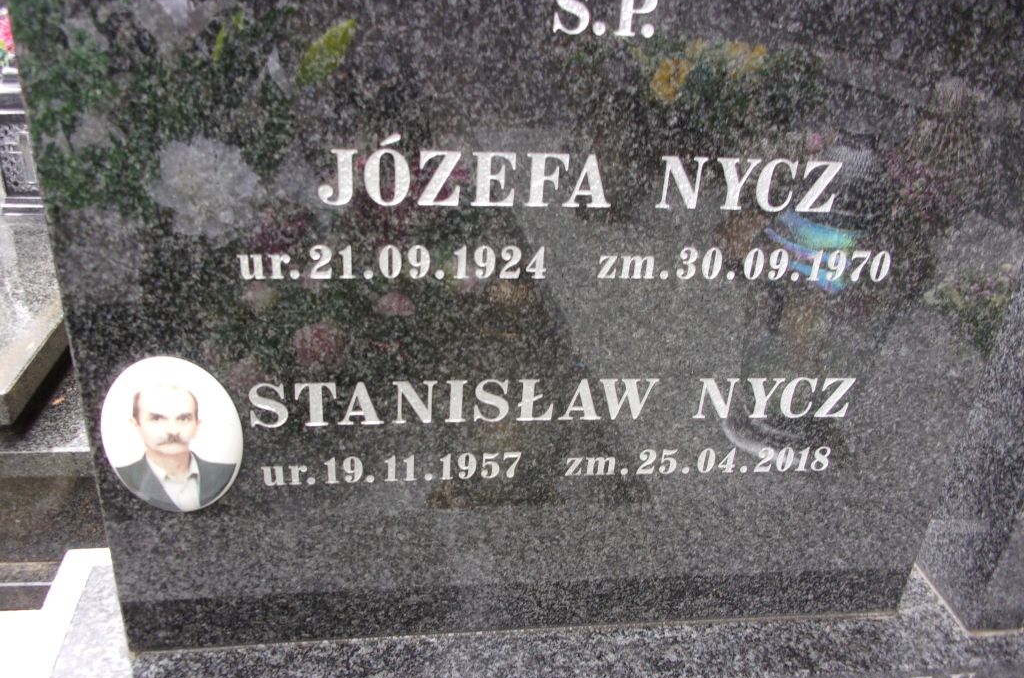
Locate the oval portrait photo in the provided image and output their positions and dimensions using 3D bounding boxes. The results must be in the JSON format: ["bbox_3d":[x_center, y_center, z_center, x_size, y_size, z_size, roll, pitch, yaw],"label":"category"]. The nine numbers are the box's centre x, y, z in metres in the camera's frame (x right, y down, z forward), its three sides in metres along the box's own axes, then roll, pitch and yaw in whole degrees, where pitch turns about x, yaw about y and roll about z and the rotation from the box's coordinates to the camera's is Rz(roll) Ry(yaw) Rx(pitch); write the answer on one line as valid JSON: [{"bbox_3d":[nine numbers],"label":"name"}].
[{"bbox_3d":[-0.276,0.083,0.673,0.110,0.150,0.013,0,26,-8],"label":"oval portrait photo"}]

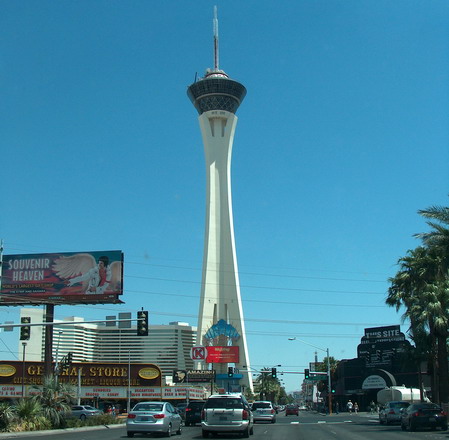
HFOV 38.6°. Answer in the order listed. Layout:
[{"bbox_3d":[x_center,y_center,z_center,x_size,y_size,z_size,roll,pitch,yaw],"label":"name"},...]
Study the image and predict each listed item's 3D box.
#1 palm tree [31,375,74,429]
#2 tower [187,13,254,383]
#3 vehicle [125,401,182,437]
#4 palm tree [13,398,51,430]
[{"bbox_3d":[-9.043,9.598,33.689,2.310,2.870,2.300,-1,-16,0],"label":"palm tree"},{"bbox_3d":[-5.037,-25.101,529.701,52.000,350.000,52.000,-1,-16,0],"label":"tower"},{"bbox_3d":[-3.060,9.151,29.398,1.780,1.470,4.500,-2,-16,5],"label":"vehicle"},{"bbox_3d":[-9.610,9.779,32.074,1.800,1.630,1.800,-1,-16,0],"label":"palm tree"}]

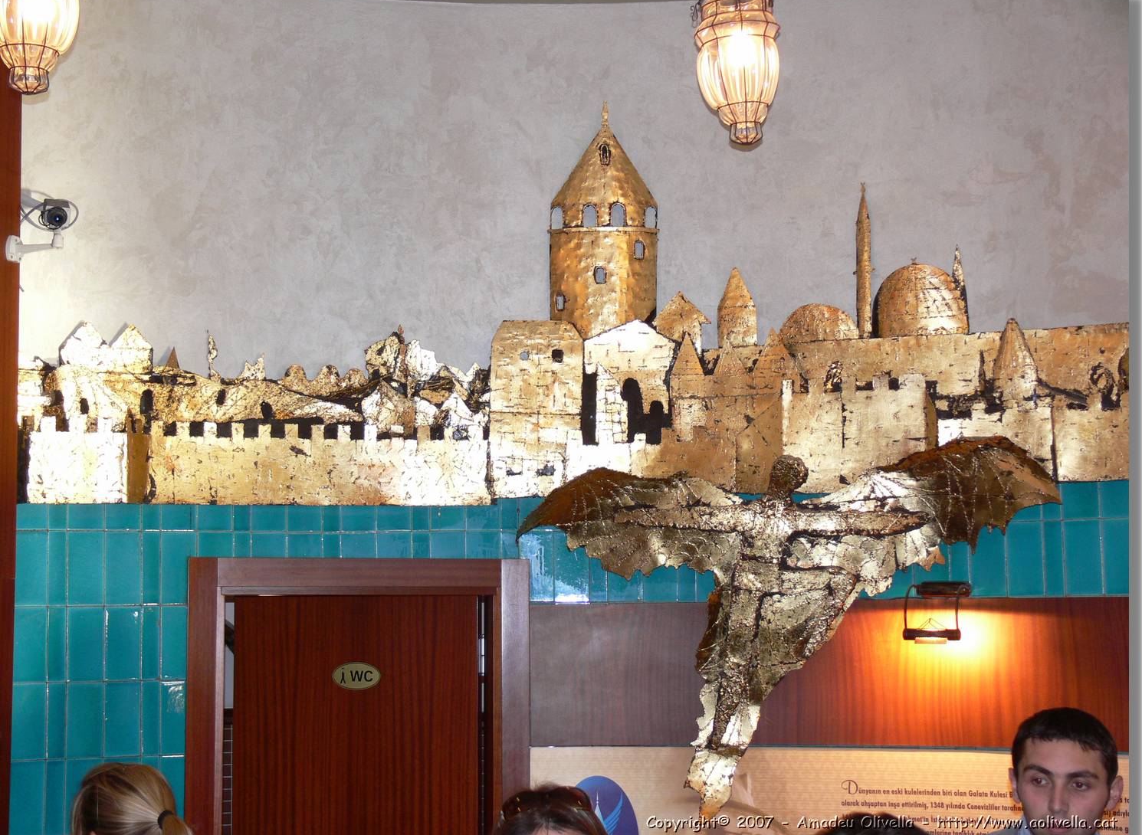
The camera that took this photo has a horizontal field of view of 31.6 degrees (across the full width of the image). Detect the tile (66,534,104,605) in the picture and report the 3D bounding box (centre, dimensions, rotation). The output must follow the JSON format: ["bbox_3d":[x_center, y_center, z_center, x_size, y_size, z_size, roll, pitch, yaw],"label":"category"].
[{"bbox_3d":[-1.320,0.412,5.488,0.095,0.200,0.009,1,-6,-13],"label":"tile"}]

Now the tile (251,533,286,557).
[{"bbox_3d":[-0.840,0.355,5.605,0.098,0.070,0.010,0,-6,-7],"label":"tile"}]

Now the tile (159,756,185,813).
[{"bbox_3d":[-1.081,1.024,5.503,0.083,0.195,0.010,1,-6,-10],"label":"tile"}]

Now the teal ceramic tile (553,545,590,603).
[{"bbox_3d":[0.004,0.418,5.629,0.096,0.200,0.010,-1,-6,4],"label":"teal ceramic tile"}]

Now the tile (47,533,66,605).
[{"bbox_3d":[-1.403,0.414,5.509,0.049,0.200,0.010,1,-6,-14],"label":"tile"}]

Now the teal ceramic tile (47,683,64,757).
[{"bbox_3d":[-1.391,0.820,5.455,0.050,0.200,0.010,1,-6,-15],"label":"teal ceramic tile"}]

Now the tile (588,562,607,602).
[{"bbox_3d":[0.077,0.414,5.590,0.047,0.194,0.009,-1,-6,5],"label":"tile"}]

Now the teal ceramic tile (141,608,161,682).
[{"bbox_3d":[-1.151,0.619,5.530,0.050,0.200,0.010,1,-6,-11],"label":"teal ceramic tile"}]

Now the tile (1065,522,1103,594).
[{"bbox_3d":[1.357,0.374,5.335,0.096,0.200,0.010,-3,-6,21],"label":"tile"}]

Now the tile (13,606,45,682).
[{"bbox_3d":[-1.458,0.614,5.431,0.089,0.198,0.009,1,-6,-15],"label":"tile"}]

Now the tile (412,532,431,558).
[{"bbox_3d":[-0.415,0.355,5.612,0.050,0.072,0.009,0,-6,-1],"label":"tile"}]

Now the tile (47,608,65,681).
[{"bbox_3d":[-1.399,0.618,5.489,0.049,0.200,0.010,1,-6,-14],"label":"tile"}]

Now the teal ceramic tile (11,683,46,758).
[{"bbox_3d":[-1.457,0.815,5.411,0.092,0.200,0.009,1,-6,-15],"label":"teal ceramic tile"}]

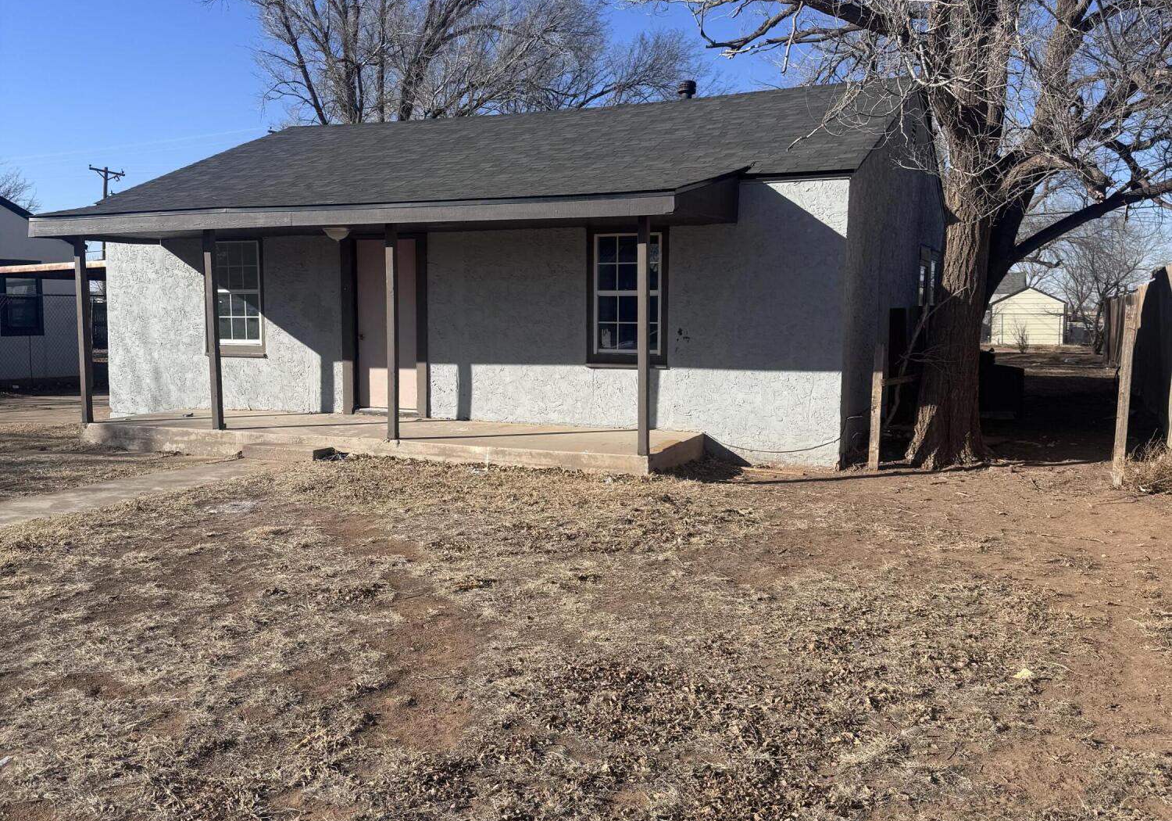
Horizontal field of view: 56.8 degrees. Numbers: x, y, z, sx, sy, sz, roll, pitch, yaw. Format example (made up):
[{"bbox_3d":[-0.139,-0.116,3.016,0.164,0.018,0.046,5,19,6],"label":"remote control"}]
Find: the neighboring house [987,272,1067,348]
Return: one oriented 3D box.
[{"bbox_3d":[20.570,-4.678,50.500,3.700,2.950,4.300,3,7,24],"label":"neighboring house"}]

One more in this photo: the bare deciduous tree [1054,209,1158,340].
[{"bbox_3d":[18.742,-4.752,39.000,4.200,5.200,4.000,3,7,24],"label":"bare deciduous tree"}]

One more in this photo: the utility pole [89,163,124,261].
[{"bbox_3d":[-26.825,-9.058,60.500,0.300,9.200,2.400,3,7,24],"label":"utility pole"}]

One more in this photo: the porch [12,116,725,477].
[{"bbox_3d":[-2.217,-1.075,11.419,7.391,2.950,2.246,3,7,24],"label":"porch"}]

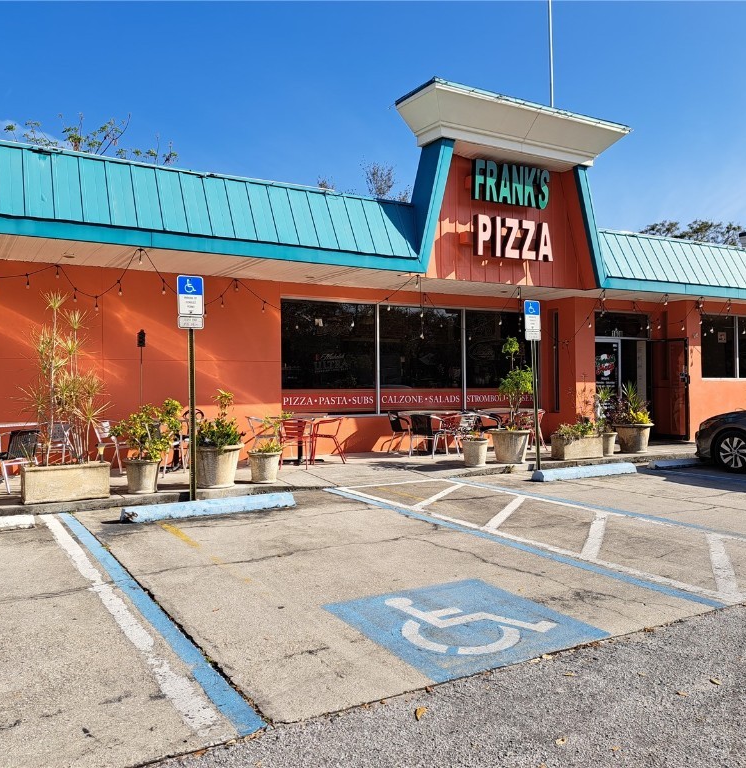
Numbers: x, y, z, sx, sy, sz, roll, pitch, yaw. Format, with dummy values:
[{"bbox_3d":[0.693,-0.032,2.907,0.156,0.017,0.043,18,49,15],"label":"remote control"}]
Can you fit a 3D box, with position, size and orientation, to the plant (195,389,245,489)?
[{"bbox_3d":[-1.949,0.673,8.907,0.660,1.210,0.640,0,1,-31],"label":"plant"}]

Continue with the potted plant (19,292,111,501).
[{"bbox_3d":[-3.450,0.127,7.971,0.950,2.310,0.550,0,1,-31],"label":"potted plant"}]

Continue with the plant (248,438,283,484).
[{"bbox_3d":[-1.411,0.995,9.329,0.460,0.580,0.460,0,1,0],"label":"plant"}]

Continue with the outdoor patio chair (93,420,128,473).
[{"bbox_3d":[-3.700,0.897,10.209,0.570,0.740,0.550,0,1,-5],"label":"outdoor patio chair"}]

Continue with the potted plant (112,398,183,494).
[{"bbox_3d":[-2.681,0.733,8.447,0.800,1.100,0.720,0,1,-31],"label":"potted plant"}]

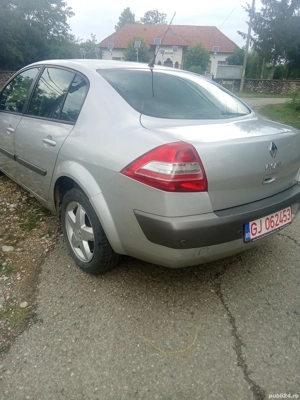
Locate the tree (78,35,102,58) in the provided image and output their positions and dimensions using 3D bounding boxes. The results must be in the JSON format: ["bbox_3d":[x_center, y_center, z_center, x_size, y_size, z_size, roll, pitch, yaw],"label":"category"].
[{"bbox_3d":[-7.710,-18.469,42.406,3.735,5.576,3.735,3,19,0],"label":"tree"}]

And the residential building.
[{"bbox_3d":[2.206,-17.988,40.303,15.824,6.882,10.000,3,19,0],"label":"residential building"}]

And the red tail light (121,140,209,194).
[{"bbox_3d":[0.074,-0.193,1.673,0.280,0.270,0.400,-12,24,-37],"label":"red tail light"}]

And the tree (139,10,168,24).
[{"bbox_3d":[0.490,-25.495,54.662,4.671,11.482,4.671,3,19,0],"label":"tree"}]

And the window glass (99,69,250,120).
[{"bbox_3d":[0.221,-0.775,2.447,1.200,0.110,0.717,-12,48,-37],"label":"window glass"}]

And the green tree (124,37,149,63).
[{"bbox_3d":[-1.506,-15.511,35.926,2.800,4.768,2.800,3,19,0],"label":"green tree"}]

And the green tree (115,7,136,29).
[{"bbox_3d":[-4.075,-24.574,51.876,3.613,11.188,3.613,3,19,0],"label":"green tree"}]

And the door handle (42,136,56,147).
[{"bbox_3d":[-0.719,-0.415,2.306,0.055,0.050,0.215,-12,24,-37],"label":"door handle"}]

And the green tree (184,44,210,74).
[{"bbox_3d":[4.937,-14.208,34.162,2.715,4.009,2.715,3,19,0],"label":"green tree"}]

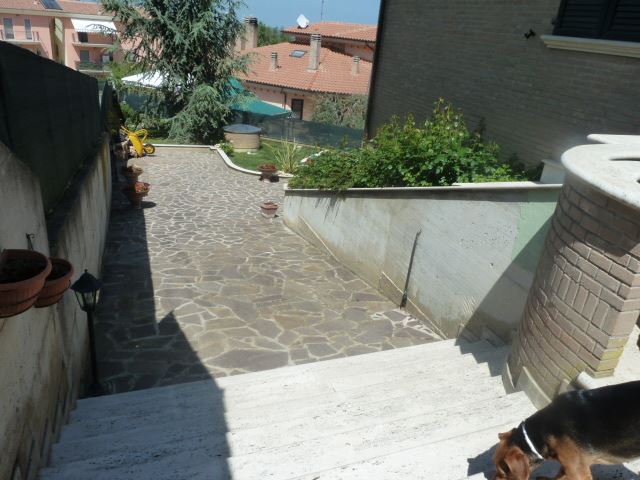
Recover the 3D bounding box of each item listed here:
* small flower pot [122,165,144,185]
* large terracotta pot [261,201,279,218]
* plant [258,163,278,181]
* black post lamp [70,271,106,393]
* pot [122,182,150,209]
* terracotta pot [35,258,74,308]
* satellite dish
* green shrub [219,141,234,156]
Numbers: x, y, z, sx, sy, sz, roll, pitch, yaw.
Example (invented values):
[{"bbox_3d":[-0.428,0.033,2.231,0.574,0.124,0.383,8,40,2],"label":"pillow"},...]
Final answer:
[{"bbox_3d":[-4.863,-1.721,12.109,0.570,0.450,0.570,-4,27,-20],"label":"small flower pot"},{"bbox_3d":[-1.057,-0.629,9.648,0.370,0.300,0.370,5,25,-2],"label":"large terracotta pot"},{"bbox_3d":[-1.481,-1.908,13.267,0.560,0.450,0.560,5,25,-2],"label":"plant"},{"bbox_3d":[-1.658,0.684,3.360,0.215,1.060,0.215,-4,27,-20],"label":"black post lamp"},{"bbox_3d":[-3.922,-0.940,9.890,0.580,0.480,0.580,-4,27,-20],"label":"pot"},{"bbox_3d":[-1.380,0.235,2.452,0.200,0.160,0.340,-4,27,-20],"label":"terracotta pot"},{"bbox_3d":[-1.142,-15.128,32.000,0.870,0.900,0.450,-5,27,-22],"label":"satellite dish"},{"bbox_3d":[-3.314,-3.293,16.574,0.550,0.500,0.550,-4,27,-20],"label":"green shrub"}]

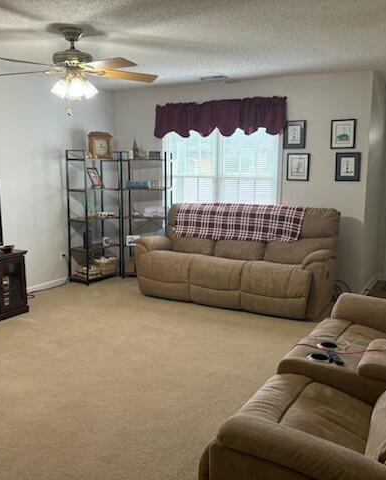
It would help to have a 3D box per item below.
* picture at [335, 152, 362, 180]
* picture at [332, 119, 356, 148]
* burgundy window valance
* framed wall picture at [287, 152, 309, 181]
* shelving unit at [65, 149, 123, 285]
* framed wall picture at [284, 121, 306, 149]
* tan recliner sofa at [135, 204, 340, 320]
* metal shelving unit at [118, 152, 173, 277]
[{"bbox_3d":[1.706,-0.798,5.288,0.267,0.313,0.025,5,10,28],"label":"picture"},{"bbox_3d":[1.651,-1.159,5.262,0.267,0.313,0.025,5,10,28],"label":"picture"},{"bbox_3d":[0.302,-1.533,6.123,1.840,0.440,0.130,5,10,29],"label":"burgundy window valance"},{"bbox_3d":[1.262,-0.865,5.750,0.266,0.322,0.025,5,10,29],"label":"framed wall picture"},{"bbox_3d":[-1.226,-0.290,6.034,0.315,1.615,0.600,6,11,33],"label":"shelving unit"},{"bbox_3d":[1.213,-1.247,5.719,0.266,0.322,0.025,5,10,29],"label":"framed wall picture"},{"bbox_3d":[0.452,0.138,5.309,2.090,1.005,0.970,5,10,28],"label":"tan recliner sofa"},{"bbox_3d":[-0.581,-0.306,6.163,0.600,1.615,0.315,2,9,11],"label":"metal shelving unit"}]

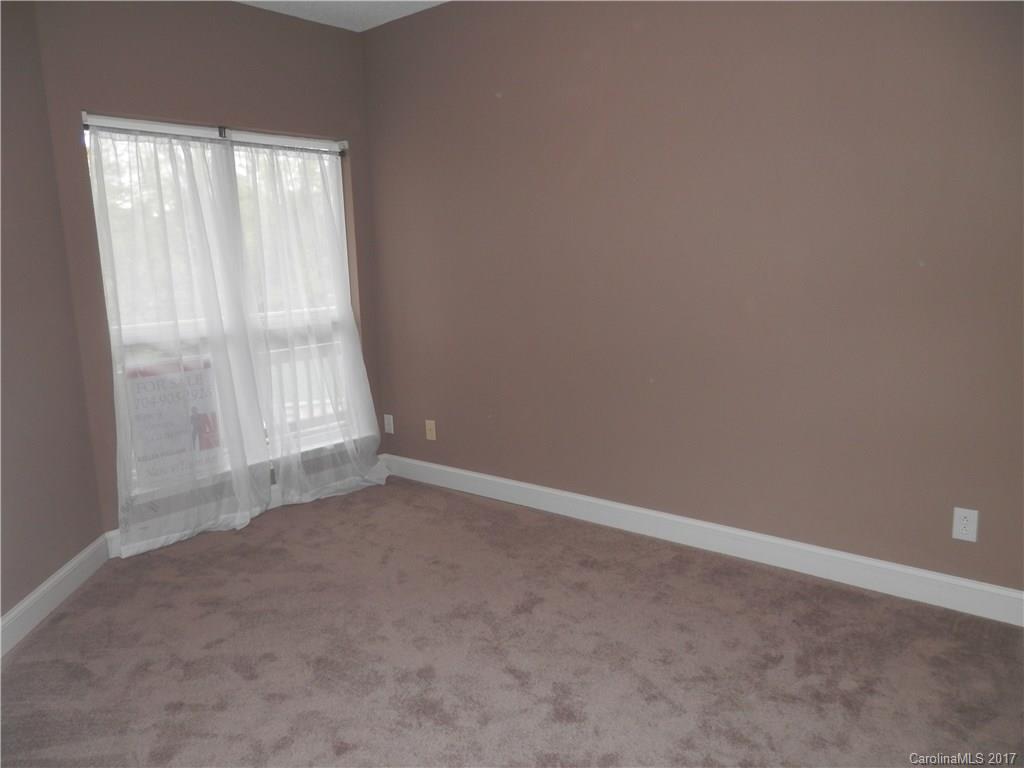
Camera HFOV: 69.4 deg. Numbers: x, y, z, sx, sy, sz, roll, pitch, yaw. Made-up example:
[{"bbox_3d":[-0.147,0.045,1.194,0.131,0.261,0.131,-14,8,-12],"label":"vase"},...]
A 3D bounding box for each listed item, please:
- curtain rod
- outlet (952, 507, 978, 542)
[{"bbox_3d":[-1.472,-1.301,3.905,0.050,0.075,1.465,6,13,39],"label":"curtain rod"},{"bbox_3d":[1.690,0.527,2.758,0.078,0.122,0.010,6,13,39],"label":"outlet"}]

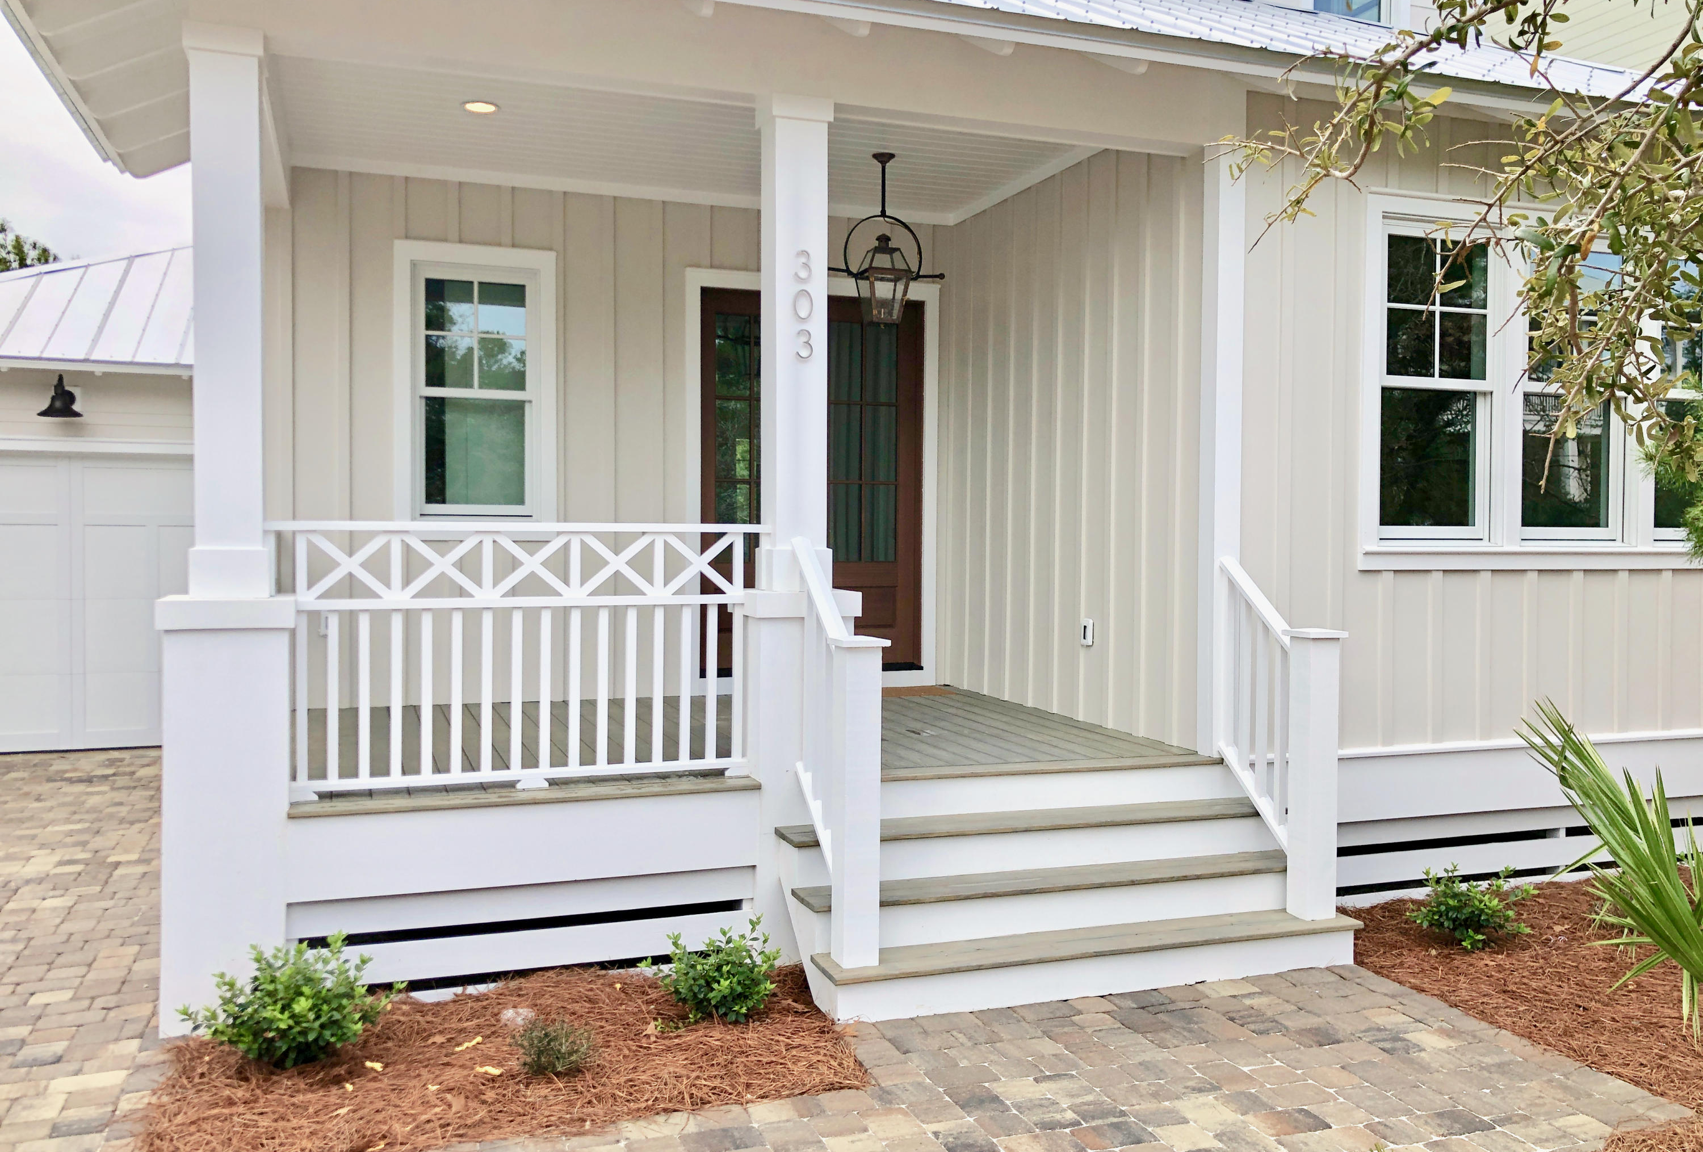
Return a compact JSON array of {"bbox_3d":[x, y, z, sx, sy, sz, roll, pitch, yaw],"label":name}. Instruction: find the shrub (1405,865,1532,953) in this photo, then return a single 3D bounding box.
[{"bbox_3d":[2.720,1.428,6.038,0.540,0.345,0.500,0,2,-20],"label":"shrub"}]

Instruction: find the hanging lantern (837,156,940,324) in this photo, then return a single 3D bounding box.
[{"bbox_3d":[0.181,-1.897,7.755,0.735,0.965,0.236,0,2,-20],"label":"hanging lantern"}]

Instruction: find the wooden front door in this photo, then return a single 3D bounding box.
[{"bbox_3d":[-0.258,-0.597,9.041,1.526,2.459,0.107,0,2,-20],"label":"wooden front door"}]

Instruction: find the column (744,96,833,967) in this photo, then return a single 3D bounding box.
[{"bbox_3d":[-0.246,-0.188,5.858,0.453,3.575,0.453,0,2,-20],"label":"column"}]

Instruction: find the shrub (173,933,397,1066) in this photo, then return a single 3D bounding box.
[{"bbox_3d":[-1.882,1.405,4.630,0.690,0.430,0.600,0,2,-20],"label":"shrub"}]

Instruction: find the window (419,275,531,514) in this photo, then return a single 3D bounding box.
[{"bbox_3d":[-2.247,-1.067,8.241,0.659,1.420,0.089,0,2,-20],"label":"window"}]

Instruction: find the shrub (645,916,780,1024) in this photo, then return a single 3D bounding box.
[{"bbox_3d":[-0.497,1.423,5.042,0.480,0.370,0.450,0,2,0],"label":"shrub"}]

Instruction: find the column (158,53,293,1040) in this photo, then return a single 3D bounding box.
[{"bbox_3d":[-2.302,-0.170,5.115,0.453,3.593,0.453,0,2,-20],"label":"column"}]

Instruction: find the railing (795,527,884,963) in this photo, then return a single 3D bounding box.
[{"bbox_3d":[-0.072,0.642,5.375,0.187,1.589,0.771,0,2,-20],"label":"railing"}]

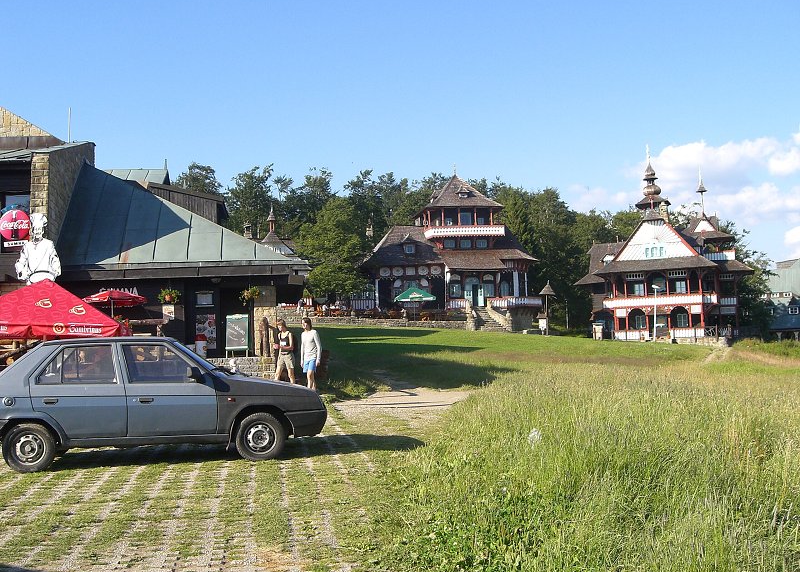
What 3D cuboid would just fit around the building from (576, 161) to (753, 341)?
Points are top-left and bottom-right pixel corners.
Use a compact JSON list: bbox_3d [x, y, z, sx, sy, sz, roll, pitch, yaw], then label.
[{"bbox_3d":[28.460,-3.987,93.726,15.800,18.600,13.000,-3,-2,24],"label":"building"}]

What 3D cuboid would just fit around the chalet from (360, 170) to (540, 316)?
[{"bbox_3d":[4.679,-3.475,93.239,16.200,15.900,13.500,-2,-2,-16],"label":"chalet"}]

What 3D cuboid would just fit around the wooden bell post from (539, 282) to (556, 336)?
[{"bbox_3d":[13.425,2.083,80.011,1.550,5.100,1.500,-2,-2,0],"label":"wooden bell post"}]

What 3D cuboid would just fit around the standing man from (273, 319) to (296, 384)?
[{"bbox_3d":[-2.742,1.694,20.870,0.420,1.760,0.520,0,-3,-45],"label":"standing man"}]

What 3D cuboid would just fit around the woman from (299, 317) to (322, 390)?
[{"bbox_3d":[-1.977,1.622,19.670,0.500,1.800,0.360,-3,-2,33],"label":"woman"}]

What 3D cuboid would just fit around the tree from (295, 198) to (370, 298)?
[{"bbox_3d":[-6.121,-2.526,80.703,6.900,10.700,6.700,-2,-2,0],"label":"tree"}]

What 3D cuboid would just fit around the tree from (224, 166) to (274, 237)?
[{"bbox_3d":[-18.132,-4.413,106.320,6.800,19.800,6.800,-2,-2,0],"label":"tree"}]

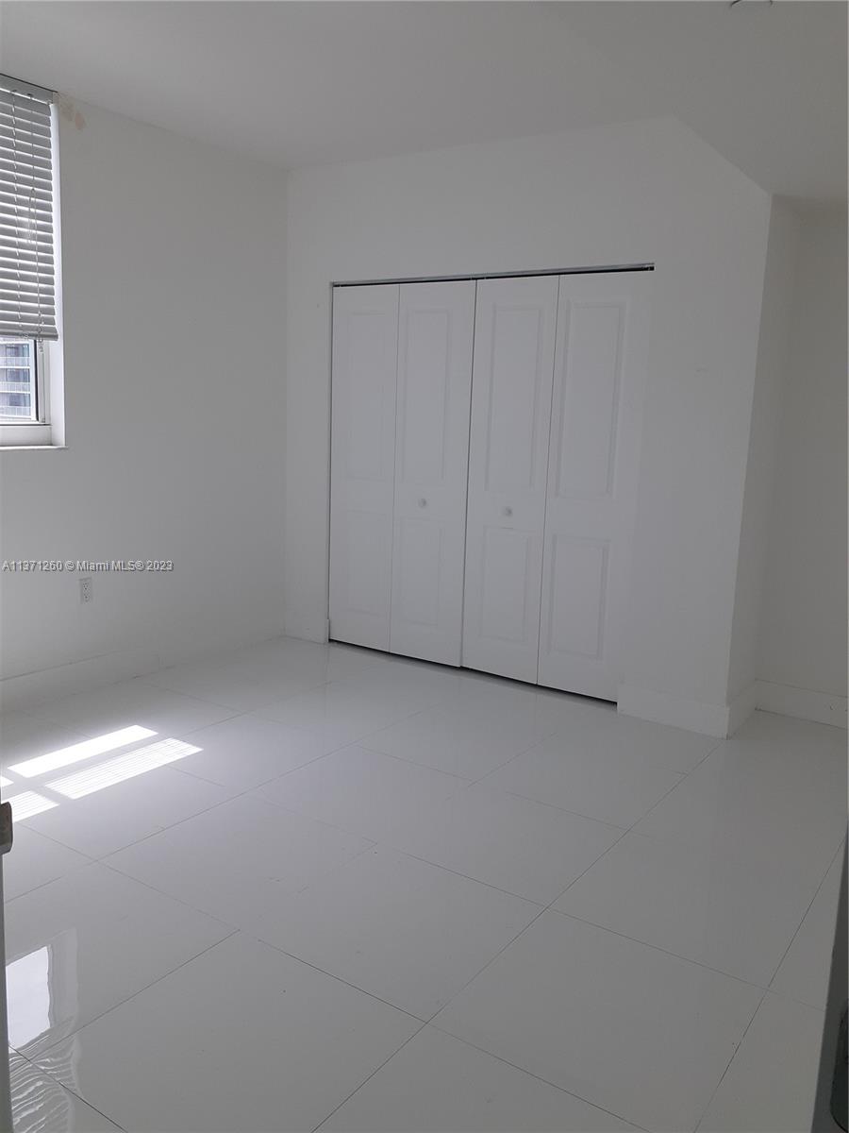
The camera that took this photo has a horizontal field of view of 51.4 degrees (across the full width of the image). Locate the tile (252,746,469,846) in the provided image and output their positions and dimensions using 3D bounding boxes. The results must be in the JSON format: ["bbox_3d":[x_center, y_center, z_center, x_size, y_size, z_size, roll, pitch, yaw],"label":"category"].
[{"bbox_3d":[-0.230,0.829,3.280,0.610,0.010,0.610,8,12,34],"label":"tile"}]

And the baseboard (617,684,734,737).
[{"bbox_3d":[1.143,0.662,4.070,0.519,0.142,0.015,8,12,34],"label":"baseboard"}]

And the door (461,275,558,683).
[{"bbox_3d":[0.429,-0.420,4.452,0.452,1.998,0.036,8,12,34],"label":"door"}]

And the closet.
[{"bbox_3d":[0.352,-0.448,4.733,1.824,2.040,0.500,9,12,34],"label":"closet"}]

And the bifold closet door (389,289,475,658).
[{"bbox_3d":[0.042,-0.471,4.684,0.477,1.981,0.035,9,12,34],"label":"bifold closet door"}]

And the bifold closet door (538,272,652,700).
[{"bbox_3d":[0.791,-0.351,4.180,0.436,1.974,0.035,9,12,34],"label":"bifold closet door"}]

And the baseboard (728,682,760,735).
[{"bbox_3d":[1.493,0.662,4.135,0.015,0.142,0.519,8,12,34],"label":"baseboard"}]

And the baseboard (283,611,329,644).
[{"bbox_3d":[-0.720,0.377,5.295,0.342,0.155,0.015,9,12,34],"label":"baseboard"}]

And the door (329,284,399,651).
[{"bbox_3d":[-0.342,-0.532,4.972,0.455,1.998,0.036,8,12,34],"label":"door"}]

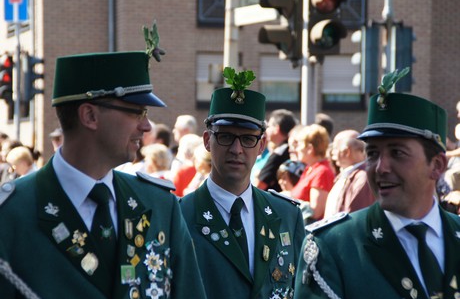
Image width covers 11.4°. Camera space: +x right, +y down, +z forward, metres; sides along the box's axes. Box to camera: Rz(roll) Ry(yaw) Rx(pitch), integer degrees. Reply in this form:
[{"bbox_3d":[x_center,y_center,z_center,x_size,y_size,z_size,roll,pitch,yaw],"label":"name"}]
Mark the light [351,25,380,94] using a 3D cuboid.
[{"bbox_3d":[1.783,-1.182,30.300,0.320,0.880,0.290,1,0,29],"label":"light"}]

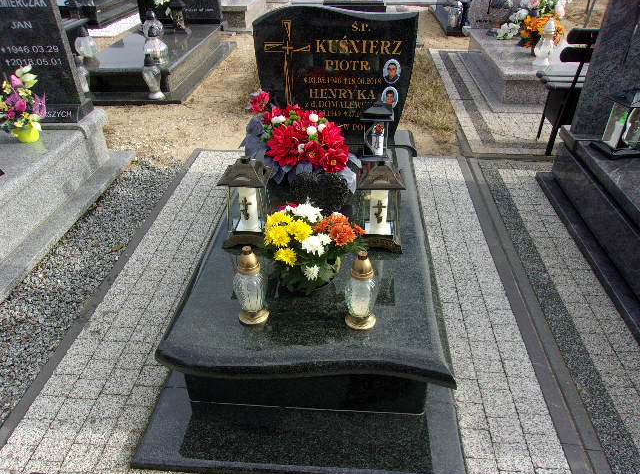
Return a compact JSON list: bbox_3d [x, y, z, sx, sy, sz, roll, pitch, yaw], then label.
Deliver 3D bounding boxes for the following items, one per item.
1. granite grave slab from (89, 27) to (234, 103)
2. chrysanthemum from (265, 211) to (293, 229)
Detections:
[{"bbox_3d":[-1.606,-1.860,5.105,1.070,0.250,2.200,2,34,4],"label":"granite grave slab"},{"bbox_3d":[-0.140,-0.056,1.684,0.092,0.052,0.085,2,34,4],"label":"chrysanthemum"}]

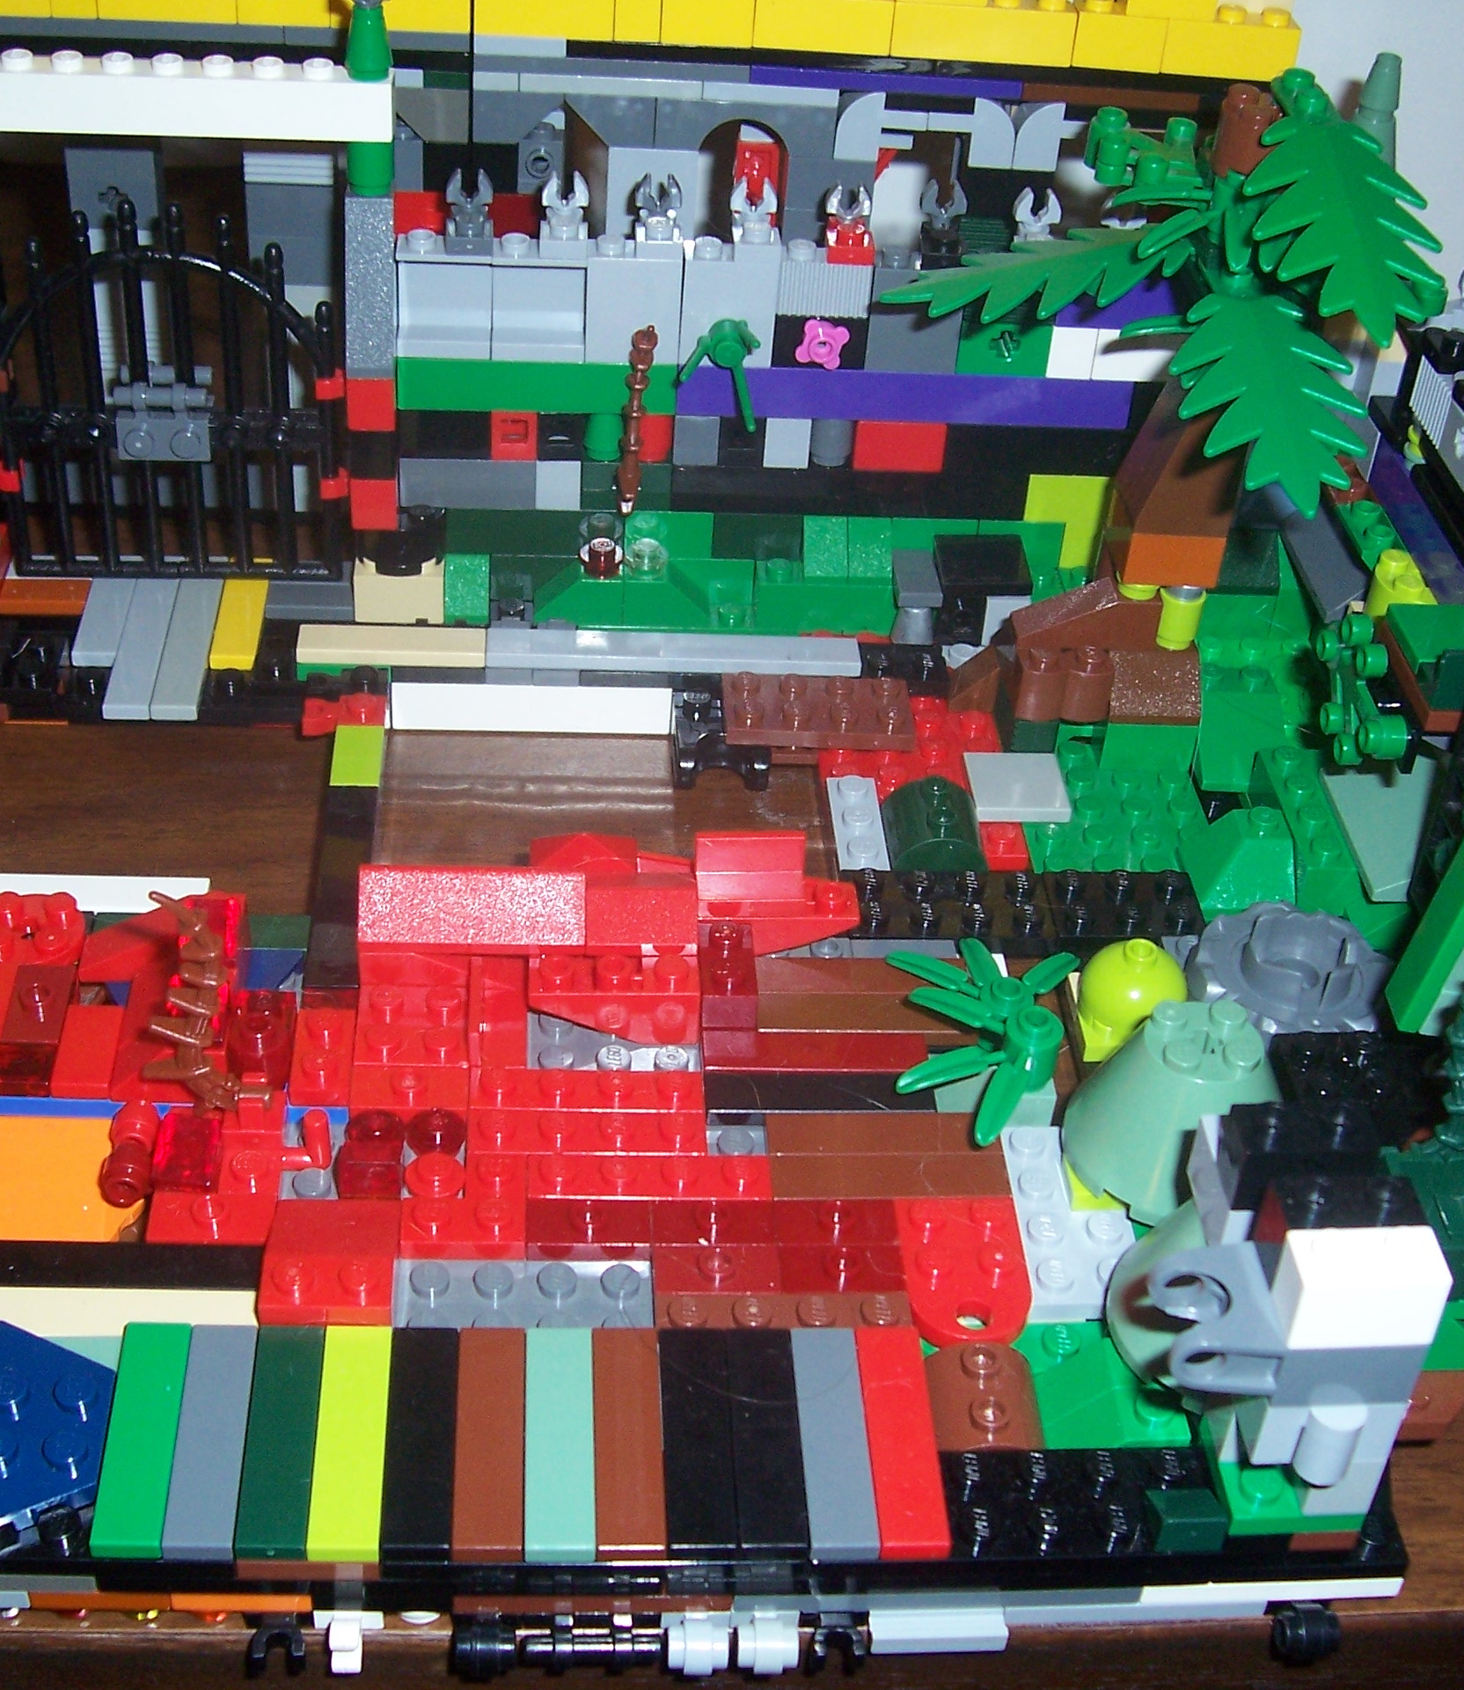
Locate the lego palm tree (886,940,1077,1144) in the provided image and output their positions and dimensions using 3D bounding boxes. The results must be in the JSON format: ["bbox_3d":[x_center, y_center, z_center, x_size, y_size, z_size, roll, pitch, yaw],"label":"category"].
[{"bbox_3d":[0.036,0.026,0.308,0.028,0.015,0.038,1,37,-5],"label":"lego palm tree"}]

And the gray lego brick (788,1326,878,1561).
[{"bbox_3d":[0.012,0.070,0.258,0.008,0.003,0.032,1,37,-5],"label":"gray lego brick"}]

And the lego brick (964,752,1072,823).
[{"bbox_3d":[0.048,-0.010,0.376,0.016,0.003,0.016,1,36,-5],"label":"lego brick"}]

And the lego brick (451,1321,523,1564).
[{"bbox_3d":[-0.028,0.070,0.259,0.008,0.003,0.032,1,37,-5],"label":"lego brick"}]

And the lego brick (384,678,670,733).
[{"bbox_3d":[-0.035,-0.026,0.386,0.048,0.010,0.008,1,35,-5],"label":"lego brick"}]

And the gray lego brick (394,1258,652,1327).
[{"bbox_3d":[-0.026,0.060,0.278,0.032,0.005,0.016,1,37,-5],"label":"gray lego brick"}]

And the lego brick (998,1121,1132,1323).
[{"bbox_3d":[0.046,0.050,0.297,0.016,0.005,0.032,1,37,-5],"label":"lego brick"}]

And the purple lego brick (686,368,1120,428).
[{"bbox_3d":[0.030,-0.080,0.389,0.080,0.010,0.008,1,37,-5],"label":"purple lego brick"}]

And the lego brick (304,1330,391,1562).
[{"bbox_3d":[-0.044,0.069,0.257,0.008,0.003,0.032,1,35,-5],"label":"lego brick"}]

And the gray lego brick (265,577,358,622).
[{"bbox_3d":[-0.076,-0.044,0.400,0.016,0.003,0.008,1,36,-5],"label":"gray lego brick"}]

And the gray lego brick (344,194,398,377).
[{"bbox_3d":[-0.059,-0.093,0.363,0.008,0.029,0.016,1,37,-5],"label":"gray lego brick"}]

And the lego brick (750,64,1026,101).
[{"bbox_3d":[0.027,-0.135,0.387,0.048,0.003,0.008,1,36,-5],"label":"lego brick"}]

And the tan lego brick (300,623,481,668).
[{"bbox_3d":[-0.058,-0.034,0.378,0.032,0.003,0.008,1,35,-5],"label":"tan lego brick"}]

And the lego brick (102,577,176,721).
[{"bbox_3d":[-0.105,-0.037,0.399,0.008,0.003,0.048,1,37,-5],"label":"lego brick"}]

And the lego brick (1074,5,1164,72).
[{"bbox_3d":[0.067,-0.143,0.389,0.016,0.011,0.008,2,34,-6],"label":"lego brick"}]

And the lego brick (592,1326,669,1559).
[{"bbox_3d":[-0.012,0.070,0.258,0.008,0.003,0.032,1,37,-5],"label":"lego brick"}]

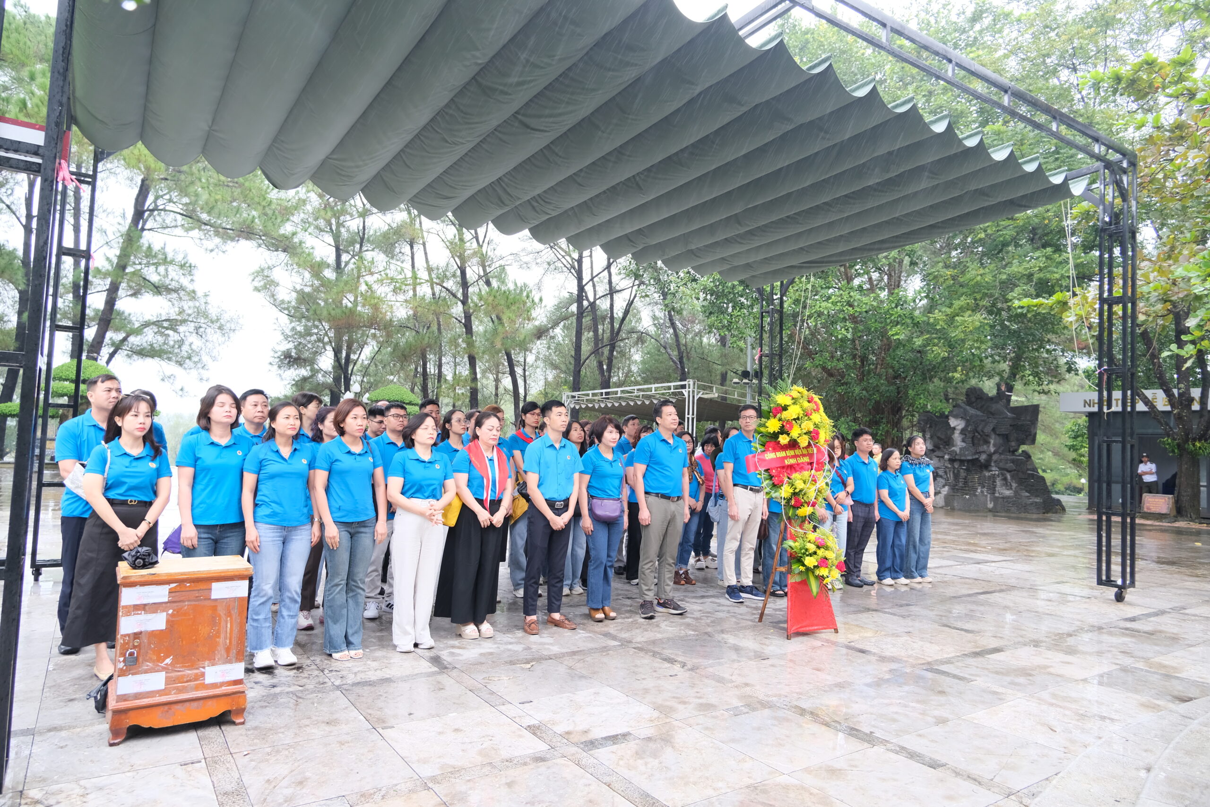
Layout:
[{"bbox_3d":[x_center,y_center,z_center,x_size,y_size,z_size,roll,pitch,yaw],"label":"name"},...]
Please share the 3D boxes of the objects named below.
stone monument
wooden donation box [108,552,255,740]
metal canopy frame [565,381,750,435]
[{"bbox_3d":[9.750,1.127,20.000,3.500,3.200,1.800,0,-3,25],"label":"stone monument"},{"bbox_3d":[-2.000,1.128,3.650,0.545,0.725,0.420,4,-4,-33],"label":"wooden donation box"},{"bbox_3d":[3.103,1.230,27.663,5.980,3.400,7.038,4,-4,-34],"label":"metal canopy frame"}]

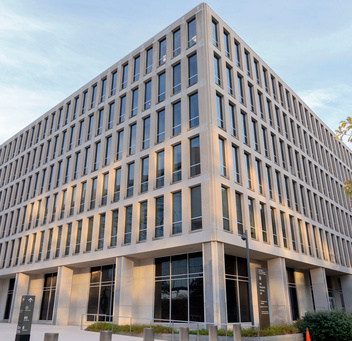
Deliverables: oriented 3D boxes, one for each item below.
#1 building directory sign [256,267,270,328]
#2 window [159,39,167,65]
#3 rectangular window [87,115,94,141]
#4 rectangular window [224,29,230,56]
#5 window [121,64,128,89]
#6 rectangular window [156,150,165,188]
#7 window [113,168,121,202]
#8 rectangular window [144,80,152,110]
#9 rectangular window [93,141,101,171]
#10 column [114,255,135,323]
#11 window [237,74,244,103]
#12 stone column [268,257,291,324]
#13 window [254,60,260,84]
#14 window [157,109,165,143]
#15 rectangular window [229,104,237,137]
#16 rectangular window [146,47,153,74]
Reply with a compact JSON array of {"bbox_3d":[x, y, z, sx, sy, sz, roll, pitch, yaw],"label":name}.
[{"bbox_3d":[4.304,6.326,16.939,0.120,2.870,1.061,-19,-30,38],"label":"building directory sign"},{"bbox_3d":[-1.215,-10.605,30.673,1.040,2.970,0.180,-19,-29,38],"label":"window"},{"bbox_3d":[-8.886,-4.464,36.123,1.020,3.000,0.200,-19,-30,38],"label":"rectangular window"},{"bbox_3d":[4.449,-11.125,30.248,0.200,3.000,1.020,-19,-30,38],"label":"rectangular window"},{"bbox_3d":[-5.238,-9.603,35.062,1.056,3.025,0.197,-19,-30,38],"label":"window"},{"bbox_3d":[-1.192,-0.087,26.277,1.040,2.970,0.180,-19,-29,38],"label":"rectangular window"},{"bbox_3d":[-5.040,1.254,29.464,1.040,2.970,0.180,-19,-29,38],"label":"window"},{"bbox_3d":[-2.571,-6.909,31.317,1.056,3.025,0.197,-19,-30,38],"label":"rectangular window"},{"bbox_3d":[-7.050,-1.289,31.062,0.972,2.705,0.178,-19,-29,38],"label":"rectangular window"},{"bbox_3d":[-3.557,8.271,23.326,0.666,4.480,1.085,-19,-29,38],"label":"column"},{"bbox_3d":[5.209,-6.519,27.759,0.178,2.705,0.972,-19,-29,38],"label":"window"},{"bbox_3d":[8.029,9.454,26.551,1.220,4.900,0.850,-19,-29,38],"label":"stone column"},{"bbox_3d":[7.926,-9.646,33.768,0.200,3.000,1.020,-19,-30,38],"label":"window"},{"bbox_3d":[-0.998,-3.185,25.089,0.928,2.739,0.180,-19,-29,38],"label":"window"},{"bbox_3d":[4.422,-3.959,26.896,0.180,2.970,1.040,-19,-29,38],"label":"rectangular window"},{"bbox_3d":[-2.250,-9.197,28.760,0.920,2.856,0.150,-19,-30,38],"label":"rectangular window"}]

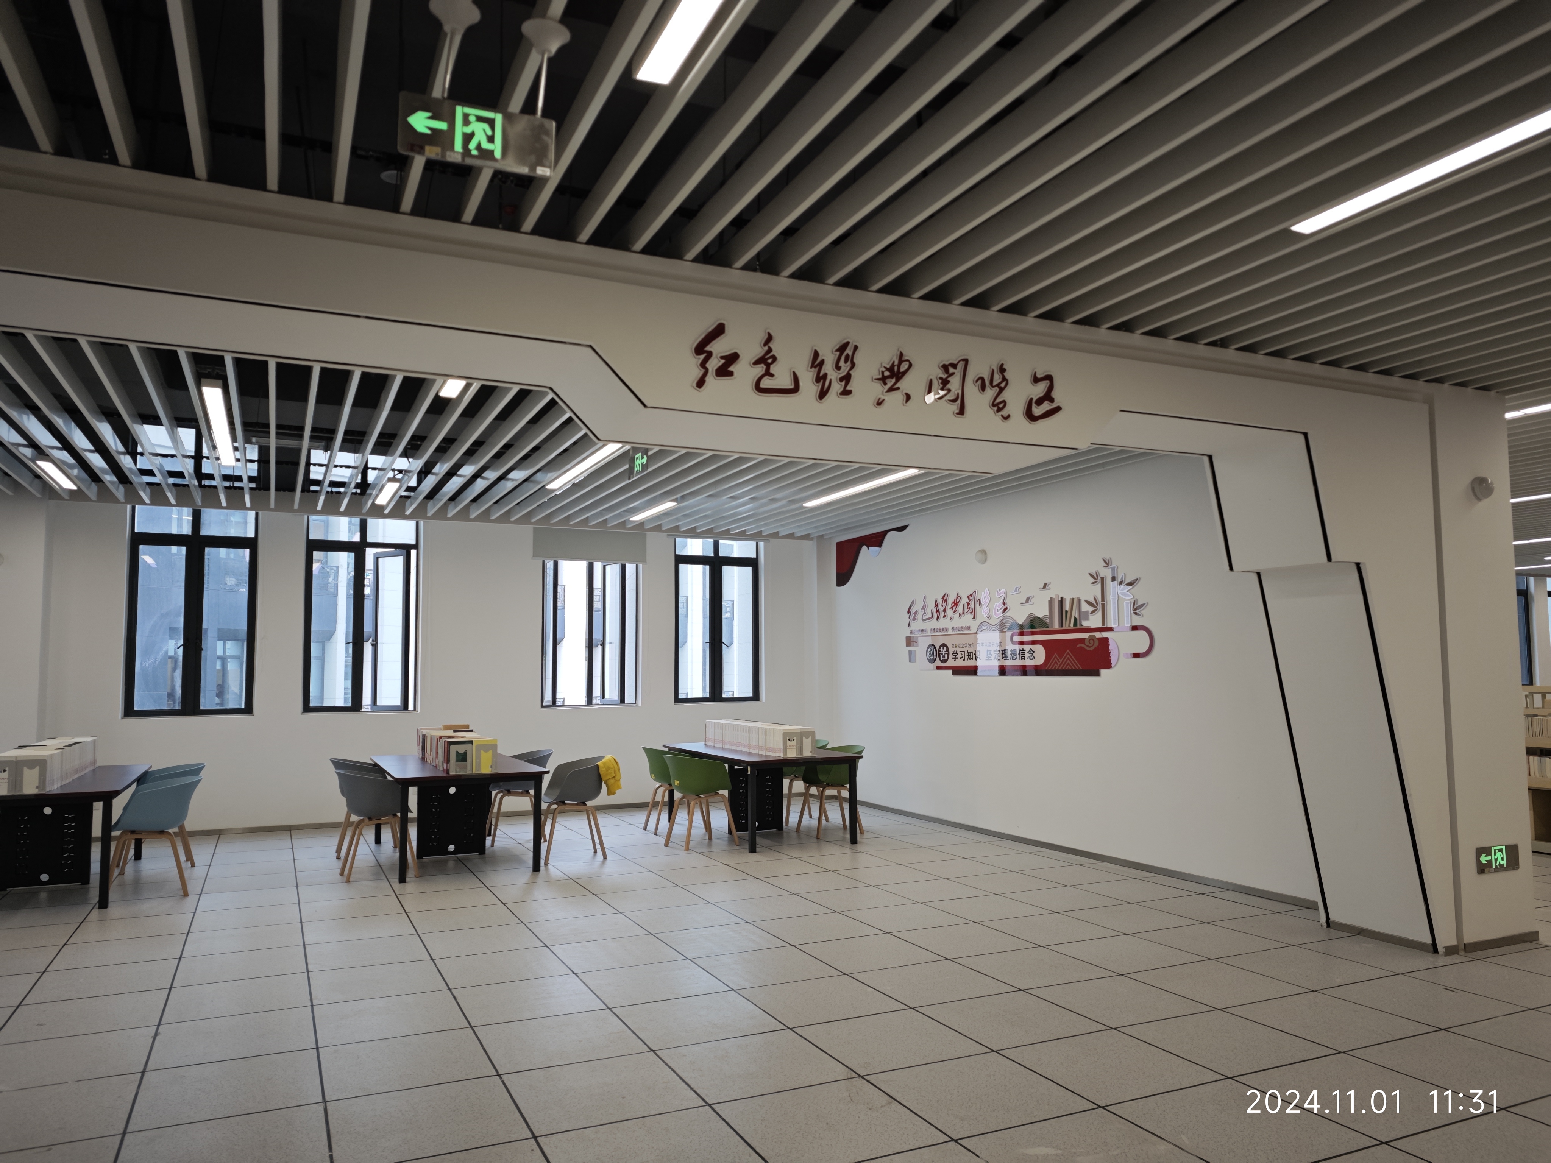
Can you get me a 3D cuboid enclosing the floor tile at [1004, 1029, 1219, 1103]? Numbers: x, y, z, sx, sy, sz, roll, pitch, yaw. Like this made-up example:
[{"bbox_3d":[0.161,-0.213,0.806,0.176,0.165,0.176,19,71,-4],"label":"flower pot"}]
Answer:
[{"bbox_3d":[1.286,1.875,3.978,0.600,0.020,0.600,2,-5,-25],"label":"floor tile"}]

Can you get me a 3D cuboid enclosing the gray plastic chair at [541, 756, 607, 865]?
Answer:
[{"bbox_3d":[-1.659,1.866,8.473,0.543,0.795,0.573,2,-5,-25],"label":"gray plastic chair"}]

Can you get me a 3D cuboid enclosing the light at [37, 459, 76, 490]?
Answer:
[{"bbox_3d":[-5.684,-0.855,8.178,0.101,0.060,1.227,2,-5,-25],"label":"light"}]

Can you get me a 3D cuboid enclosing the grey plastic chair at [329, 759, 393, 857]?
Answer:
[{"bbox_3d":[-3.473,1.903,8.764,0.553,0.790,0.573,2,-5,-25],"label":"grey plastic chair"}]

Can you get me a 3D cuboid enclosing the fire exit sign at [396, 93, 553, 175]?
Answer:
[{"bbox_3d":[-0.708,-1.063,2.455,0.355,0.143,0.020,2,-6,-21],"label":"fire exit sign"}]

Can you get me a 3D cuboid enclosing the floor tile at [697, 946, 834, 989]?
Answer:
[{"bbox_3d":[-0.047,1.977,5.258,0.600,0.020,0.600,2,-6,-25],"label":"floor tile"}]

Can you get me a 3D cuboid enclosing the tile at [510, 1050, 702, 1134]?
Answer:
[{"bbox_3d":[-0.639,1.868,3.768,0.600,0.020,0.600,2,-5,-25],"label":"tile"}]

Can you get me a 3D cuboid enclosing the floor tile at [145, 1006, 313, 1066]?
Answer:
[{"bbox_3d":[-2.226,1.886,4.250,0.600,0.020,0.600,2,-6,-25],"label":"floor tile"}]

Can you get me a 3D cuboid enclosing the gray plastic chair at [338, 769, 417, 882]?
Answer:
[{"bbox_3d":[-3.021,1.825,7.795,0.560,0.790,0.580,2,-5,-25],"label":"gray plastic chair"}]

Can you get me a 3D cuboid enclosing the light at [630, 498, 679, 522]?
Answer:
[{"bbox_3d":[-1.252,-0.739,10.583,0.100,0.060,1.220,2,-5,-25],"label":"light"}]

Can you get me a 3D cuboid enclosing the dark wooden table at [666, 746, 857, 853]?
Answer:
[{"bbox_3d":[-0.215,2.056,10.059,1.130,0.770,2.320,2,-6,-25],"label":"dark wooden table"}]

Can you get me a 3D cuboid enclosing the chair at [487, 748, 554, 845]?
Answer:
[{"bbox_3d":[-2.300,1.943,9.320,0.553,0.795,0.573,2,-5,-25],"label":"chair"}]

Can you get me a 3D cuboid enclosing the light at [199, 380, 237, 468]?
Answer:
[{"bbox_3d":[-3.769,-1.033,7.024,0.100,0.060,2.400,2,-5,-25],"label":"light"}]

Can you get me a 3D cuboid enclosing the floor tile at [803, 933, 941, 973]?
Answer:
[{"bbox_3d":[0.503,1.994,5.529,0.585,0.020,0.585,2,-6,-25],"label":"floor tile"}]

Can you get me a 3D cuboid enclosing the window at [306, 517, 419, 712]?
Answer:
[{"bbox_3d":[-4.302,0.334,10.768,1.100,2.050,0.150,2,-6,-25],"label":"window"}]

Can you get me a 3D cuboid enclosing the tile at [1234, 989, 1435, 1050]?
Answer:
[{"bbox_3d":[2.392,1.906,4.465,0.600,0.020,0.600,2,-5,-25],"label":"tile"}]

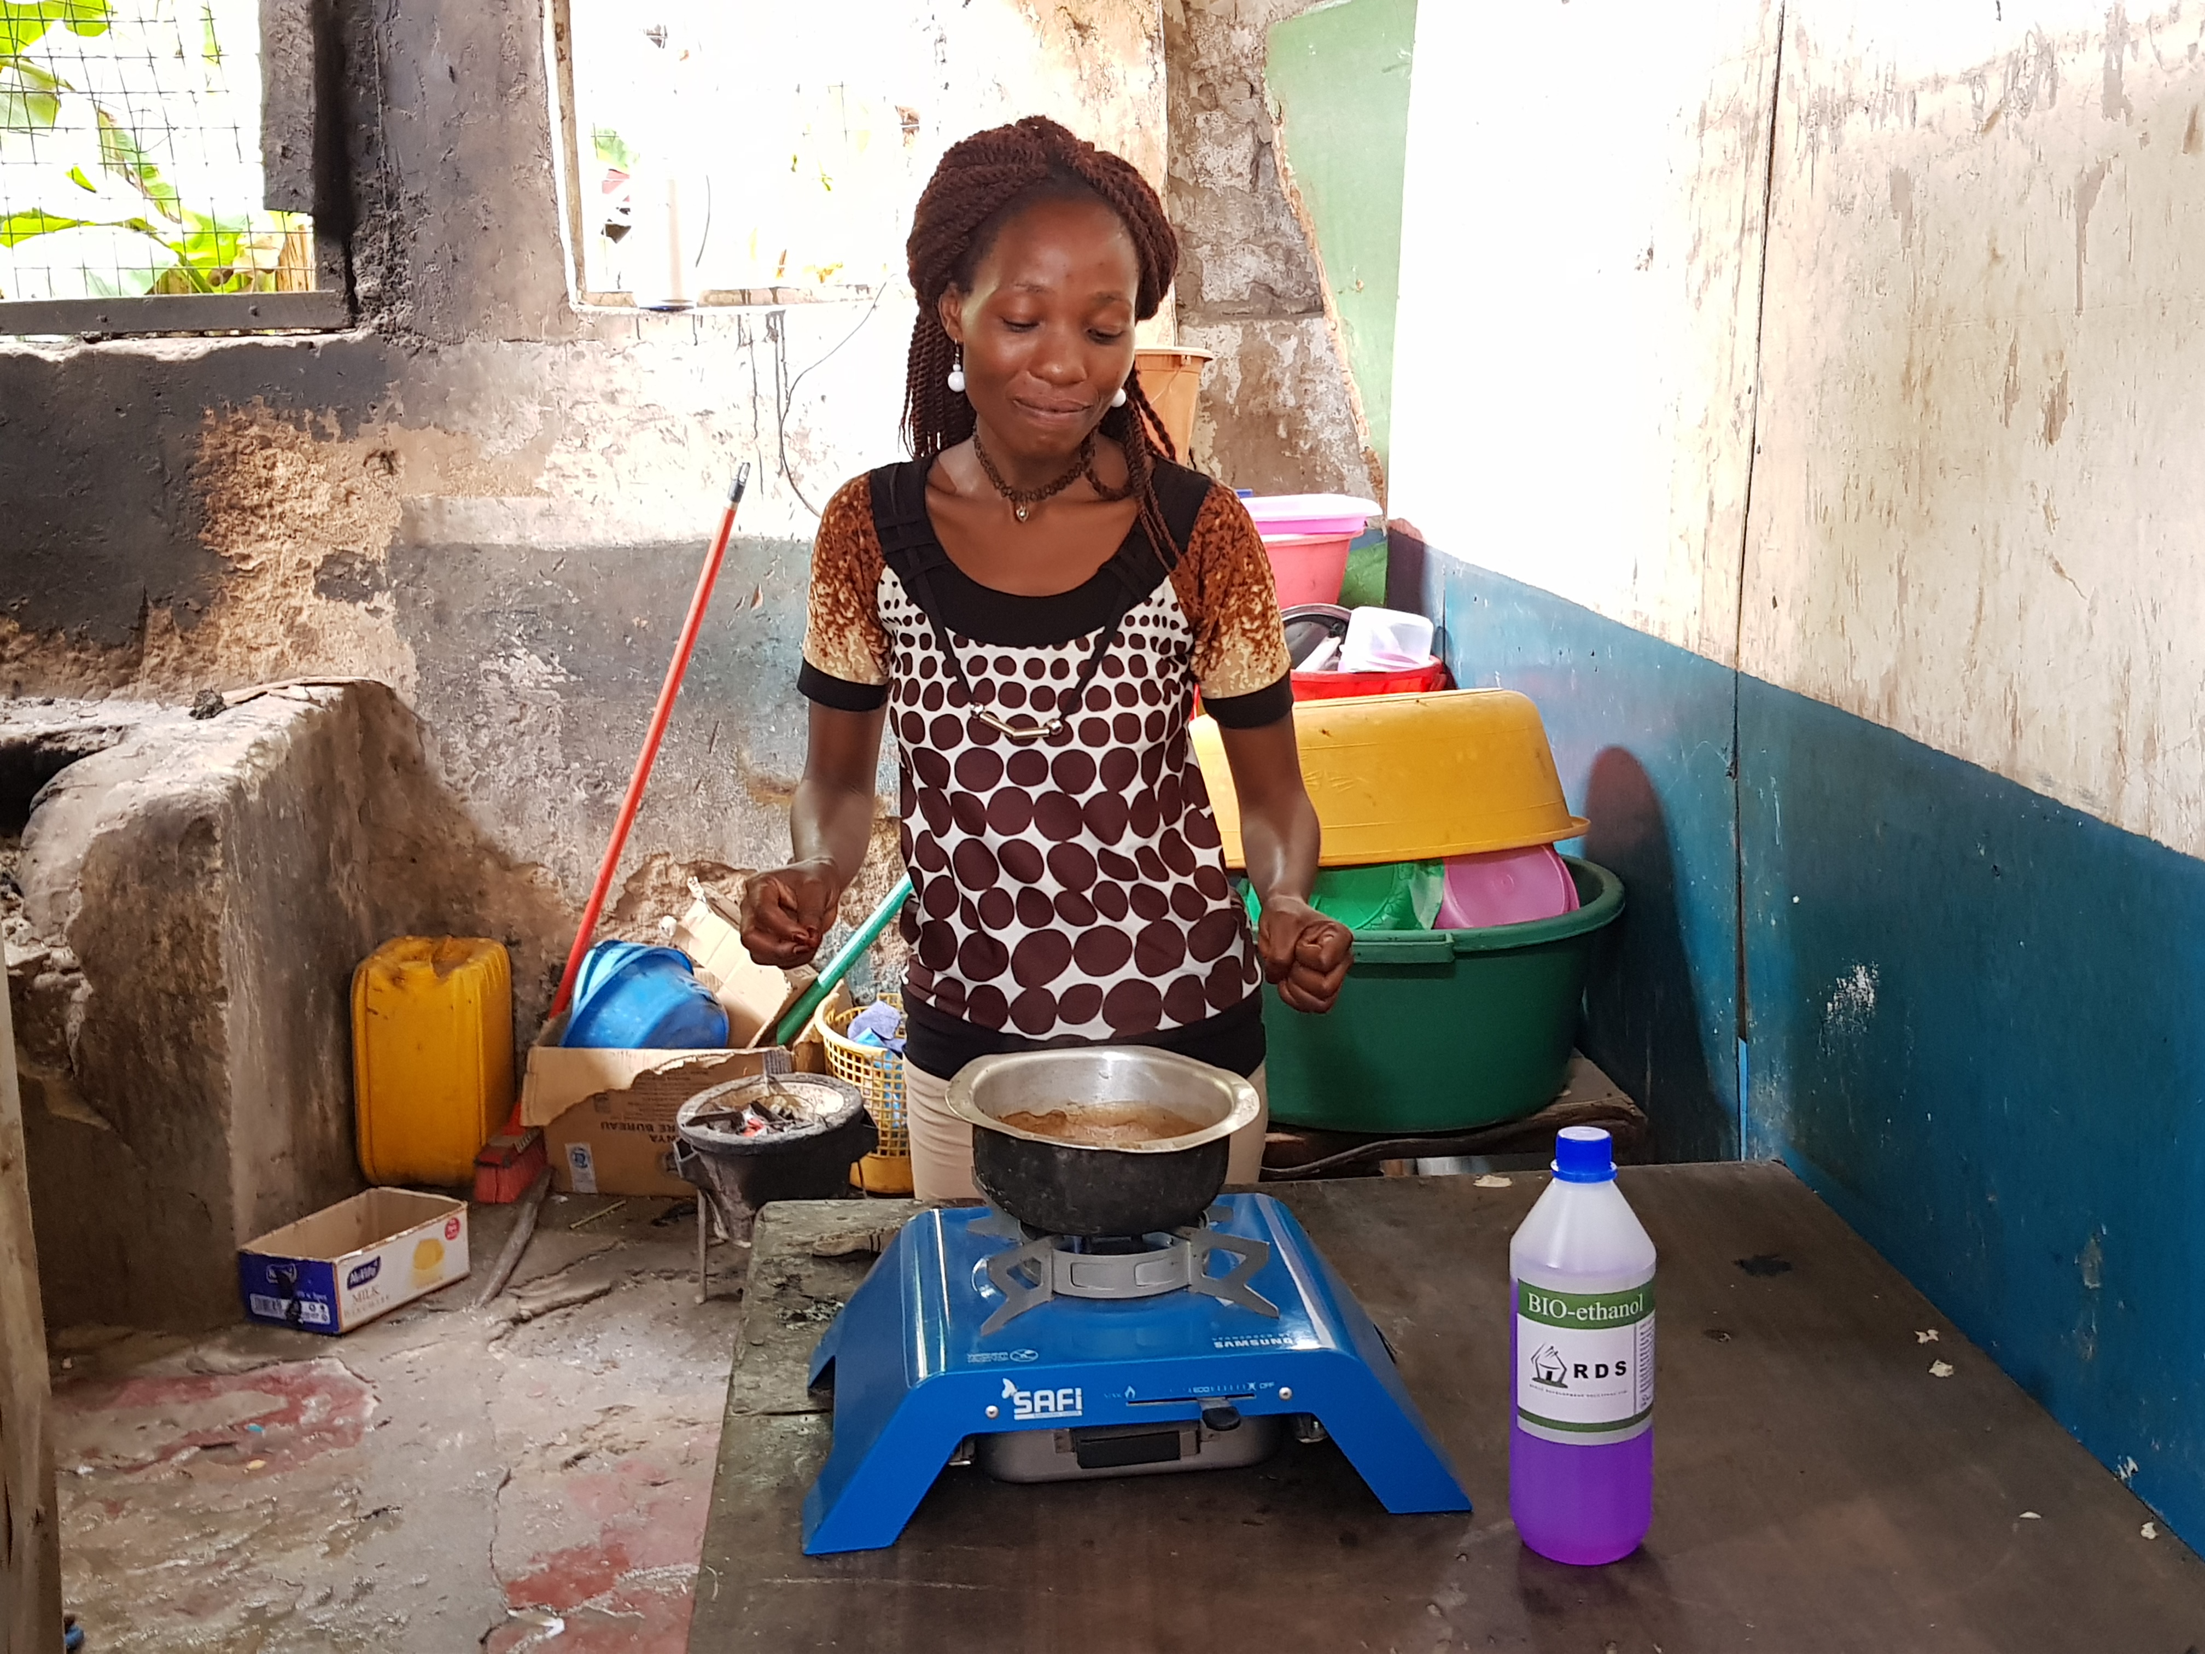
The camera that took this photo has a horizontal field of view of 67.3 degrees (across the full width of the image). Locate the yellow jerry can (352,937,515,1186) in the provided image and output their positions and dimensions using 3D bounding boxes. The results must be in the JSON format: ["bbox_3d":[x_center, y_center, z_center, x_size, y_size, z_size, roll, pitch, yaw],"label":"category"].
[{"bbox_3d":[-1.205,0.418,3.022,0.238,0.400,0.215,0,13,1],"label":"yellow jerry can"}]

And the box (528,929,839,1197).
[{"bbox_3d":[-0.755,0.439,3.057,0.450,0.350,0.370,1,13,3],"label":"box"}]

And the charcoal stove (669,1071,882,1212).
[{"bbox_3d":[-0.508,0.565,2.614,0.300,0.275,0.280,0,13,0],"label":"charcoal stove"}]

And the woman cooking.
[{"bbox_3d":[-0.047,0.194,1.471,0.480,1.540,0.360,0,13,2],"label":"woman cooking"}]

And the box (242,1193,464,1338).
[{"bbox_3d":[-1.150,0.674,2.562,0.180,0.114,0.240,8,15,30],"label":"box"}]

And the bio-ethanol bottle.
[{"bbox_3d":[0.267,0.286,0.927,0.082,0.250,0.082,4,14,16],"label":"bio-ethanol bottle"}]

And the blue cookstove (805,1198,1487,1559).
[{"bbox_3d":[0.009,0.313,1.034,0.385,0.135,0.215,-1,13,-6],"label":"blue cookstove"}]

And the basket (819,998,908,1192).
[{"bbox_3d":[-0.353,0.481,3.005,0.310,0.290,0.310,0,13,0],"label":"basket"}]

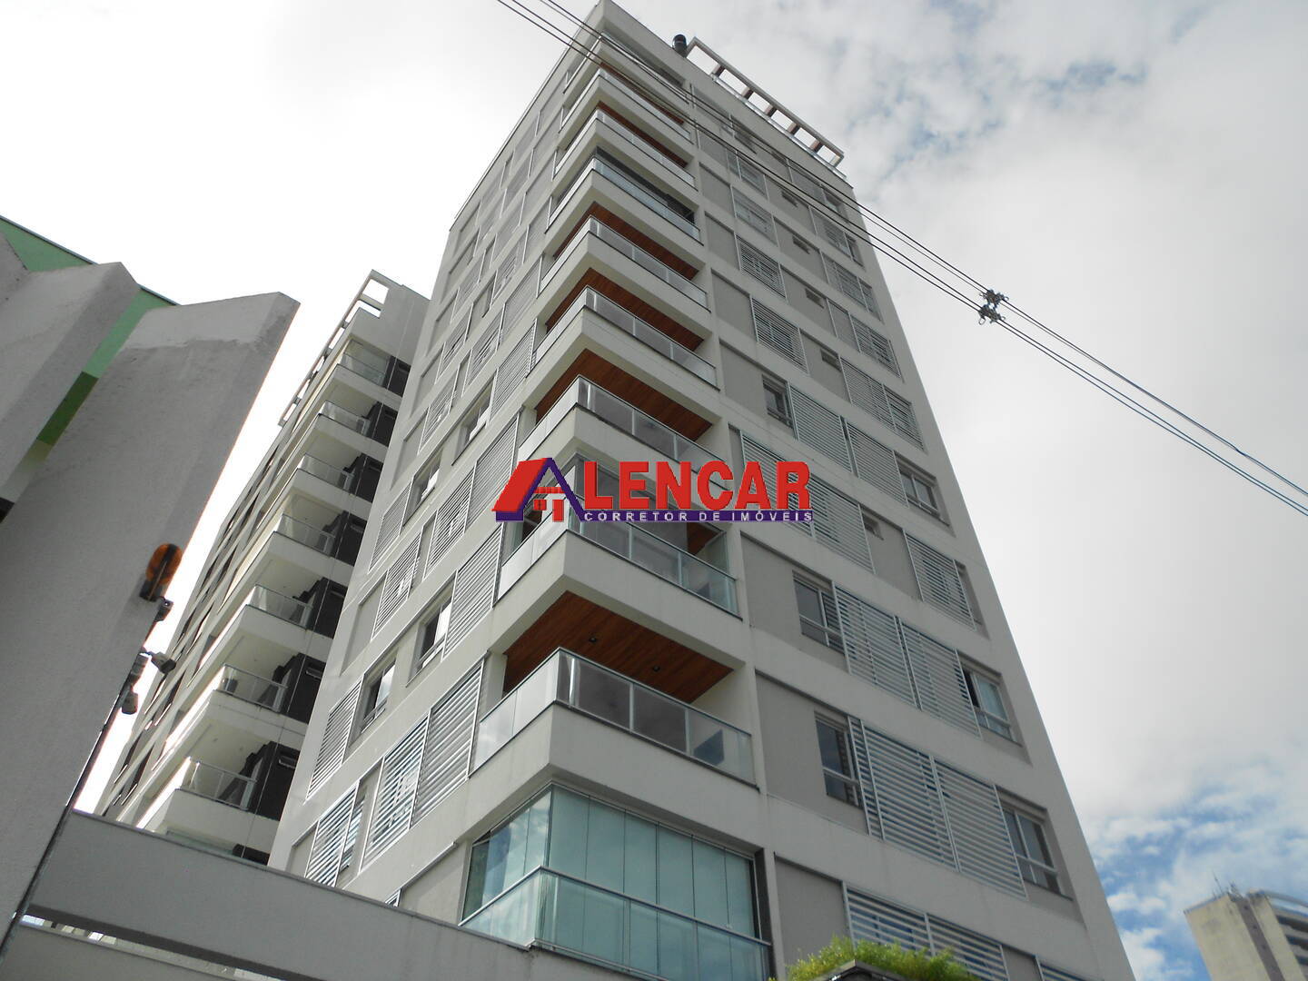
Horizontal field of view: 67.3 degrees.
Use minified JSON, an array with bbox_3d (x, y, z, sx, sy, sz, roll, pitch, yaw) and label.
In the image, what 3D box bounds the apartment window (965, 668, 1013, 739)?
[{"bbox_3d":[6.220,3.968,18.592,1.479,1.349,0.120,28,-54,-24],"label":"apartment window"}]

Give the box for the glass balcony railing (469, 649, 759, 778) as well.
[{"bbox_3d":[-0.511,3.590,13.299,3.237,0.911,2.049,29,-54,-25],"label":"glass balcony railing"}]

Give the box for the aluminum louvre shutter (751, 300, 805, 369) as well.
[{"bbox_3d":[2.996,-3.660,23.466,1.584,1.980,0.059,29,-54,-25],"label":"aluminum louvre shutter"}]

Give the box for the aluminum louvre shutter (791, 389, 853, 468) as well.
[{"bbox_3d":[3.596,-1.358,21.298,1.581,2.024,0.060,29,-54,-24],"label":"aluminum louvre shutter"}]

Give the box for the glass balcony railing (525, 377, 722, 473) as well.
[{"bbox_3d":[-0.576,-0.320,17.359,3.137,0.811,2.047,29,-54,-24],"label":"glass balcony railing"}]

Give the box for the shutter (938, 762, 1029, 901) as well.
[{"bbox_3d":[5.155,5.348,15.669,1.554,1.975,0.060,28,-54,-24],"label":"shutter"}]

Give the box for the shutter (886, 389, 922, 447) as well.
[{"bbox_3d":[6.095,-1.890,24.785,1.581,2.001,0.060,29,-54,-24],"label":"shutter"}]

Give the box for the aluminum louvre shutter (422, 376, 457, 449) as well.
[{"bbox_3d":[-5.300,-2.006,24.488,0.060,1.975,1.563,28,-54,-24],"label":"aluminum louvre shutter"}]

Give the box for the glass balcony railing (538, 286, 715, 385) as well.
[{"bbox_3d":[-0.596,-2.321,19.525,3.219,0.739,1.972,28,-54,-24],"label":"glass balcony railing"}]

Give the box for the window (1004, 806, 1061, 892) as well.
[{"bbox_3d":[6.226,5.978,16.405,1.363,1.372,0.090,29,-54,-24],"label":"window"}]

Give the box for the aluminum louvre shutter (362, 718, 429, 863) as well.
[{"bbox_3d":[-3.931,4.611,15.029,0.059,2.029,1.604,29,-54,-25],"label":"aluminum louvre shutter"}]

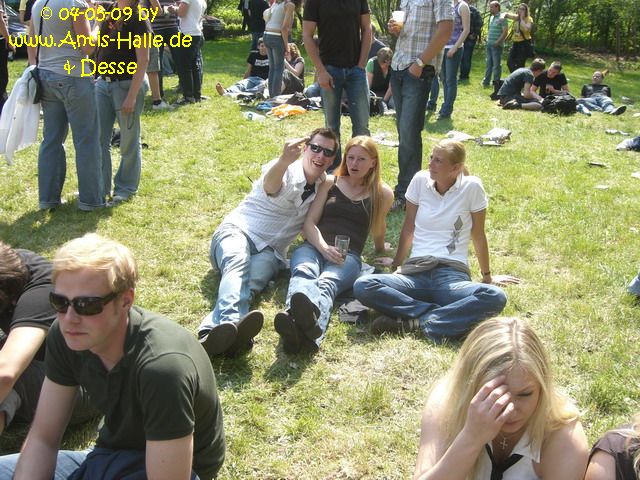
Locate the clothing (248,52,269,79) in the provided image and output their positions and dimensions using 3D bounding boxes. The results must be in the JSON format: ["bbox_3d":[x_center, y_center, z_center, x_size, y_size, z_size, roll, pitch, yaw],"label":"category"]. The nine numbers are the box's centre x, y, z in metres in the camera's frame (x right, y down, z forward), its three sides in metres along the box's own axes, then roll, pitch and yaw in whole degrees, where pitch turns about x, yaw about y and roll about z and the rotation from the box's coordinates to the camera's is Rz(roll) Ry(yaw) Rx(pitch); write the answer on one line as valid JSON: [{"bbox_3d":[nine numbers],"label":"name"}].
[{"bbox_3d":[-0.948,-2.956,11.900,0.500,0.500,0.290,6,18,12],"label":"clothing"}]

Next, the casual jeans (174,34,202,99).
[{"bbox_3d":[-2.004,-2.647,10.750,0.370,1.000,0.380,-2,18,-12],"label":"casual jeans"}]

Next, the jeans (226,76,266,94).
[{"bbox_3d":[-1.174,-2.564,11.700,0.760,0.270,0.460,-11,22,-36],"label":"jeans"}]

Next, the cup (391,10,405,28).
[{"bbox_3d":[0.540,-1.538,4.900,0.092,0.125,0.092,2,18,-1],"label":"cup"}]

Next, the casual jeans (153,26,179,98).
[{"bbox_3d":[-2.341,-2.716,10.750,0.430,1.040,0.310,-4,19,-19],"label":"casual jeans"}]

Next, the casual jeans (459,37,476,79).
[{"bbox_3d":[3.359,-4.133,16.000,0.360,1.000,0.370,4,18,6],"label":"casual jeans"}]

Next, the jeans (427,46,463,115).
[{"bbox_3d":[1.820,-2.283,10.150,0.380,0.970,0.400,-6,20,-25],"label":"jeans"}]

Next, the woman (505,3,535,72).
[{"bbox_3d":[4.089,-3.986,14.400,0.580,1.670,0.450,14,21,33],"label":"woman"}]

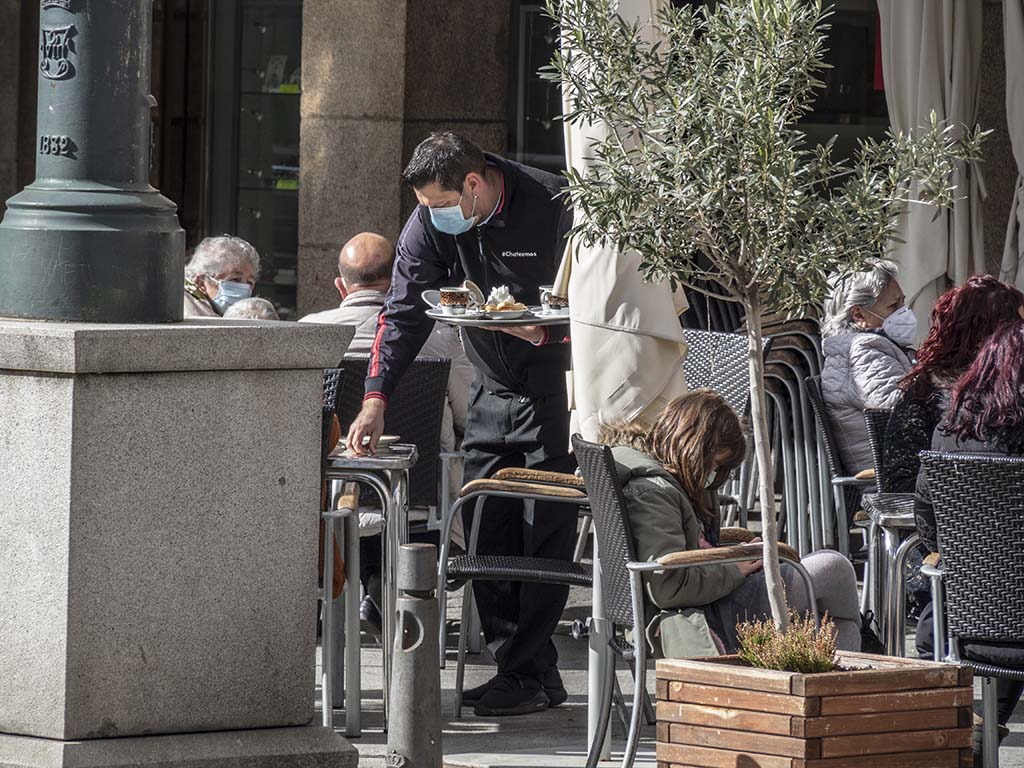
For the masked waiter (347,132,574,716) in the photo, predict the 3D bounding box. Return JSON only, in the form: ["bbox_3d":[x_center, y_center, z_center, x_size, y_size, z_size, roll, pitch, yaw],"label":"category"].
[{"bbox_3d":[-0.096,0.112,21.600,0.580,1.580,0.650,2,4,41],"label":"masked waiter"}]

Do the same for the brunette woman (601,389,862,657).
[{"bbox_3d":[0.535,0.507,19.050,0.680,1.040,0.520,0,3,-5],"label":"brunette woman"}]

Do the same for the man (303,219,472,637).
[{"bbox_3d":[-0.409,0.167,23.750,0.580,1.260,0.820,0,3,9],"label":"man"}]

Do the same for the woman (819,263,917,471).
[{"bbox_3d":[1.194,0.265,22.250,0.740,1.210,0.520,0,3,6],"label":"woman"}]

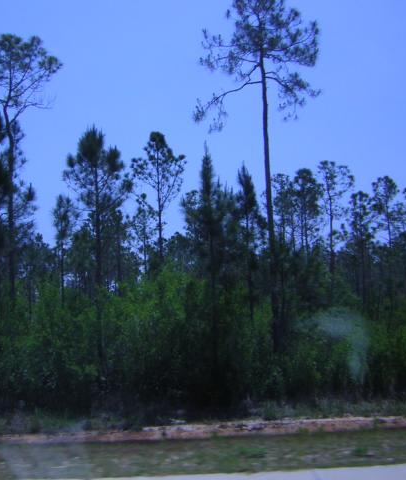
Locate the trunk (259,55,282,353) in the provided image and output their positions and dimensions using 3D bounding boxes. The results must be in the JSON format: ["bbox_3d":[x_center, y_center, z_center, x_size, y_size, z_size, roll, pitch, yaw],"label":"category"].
[{"bbox_3d":[2.210,-1.250,22.050,0.310,9.970,0.310,-2,-6,0],"label":"trunk"}]

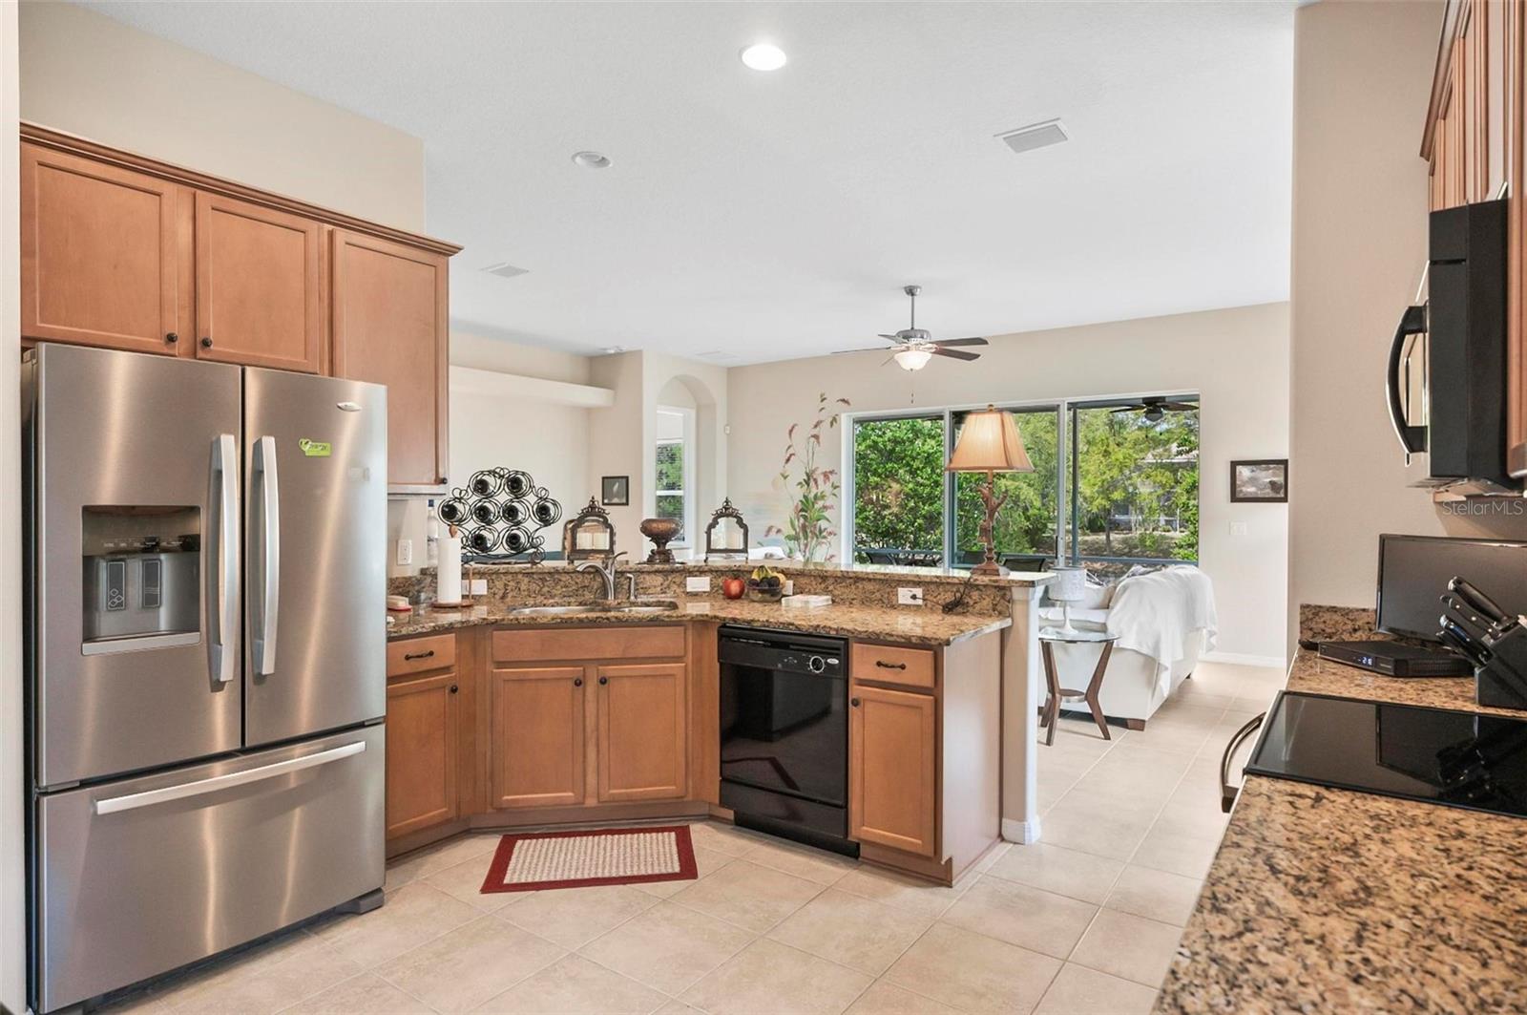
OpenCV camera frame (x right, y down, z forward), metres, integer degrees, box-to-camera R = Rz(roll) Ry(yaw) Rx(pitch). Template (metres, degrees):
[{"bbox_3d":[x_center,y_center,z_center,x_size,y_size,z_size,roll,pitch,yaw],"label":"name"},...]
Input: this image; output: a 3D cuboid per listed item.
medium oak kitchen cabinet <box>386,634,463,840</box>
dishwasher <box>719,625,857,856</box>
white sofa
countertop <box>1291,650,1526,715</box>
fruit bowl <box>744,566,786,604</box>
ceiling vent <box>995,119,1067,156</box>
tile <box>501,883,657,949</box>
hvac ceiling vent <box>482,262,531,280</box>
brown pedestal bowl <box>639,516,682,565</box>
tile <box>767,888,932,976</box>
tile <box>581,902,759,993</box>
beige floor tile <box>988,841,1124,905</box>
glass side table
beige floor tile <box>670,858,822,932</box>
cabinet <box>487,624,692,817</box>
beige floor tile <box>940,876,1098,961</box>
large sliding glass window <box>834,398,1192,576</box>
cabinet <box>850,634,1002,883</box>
[{"bbox_3d":[-1.569,0.904,3.300,0.600,0.820,0.390,0,0,36],"label":"medium oak kitchen cabinet"},{"bbox_3d":[0.241,0.923,3.452,0.615,0.860,0.610,0,0,36],"label":"dishwasher"},{"bbox_3d":[2.615,0.899,5.931,0.919,0.900,2.122,0,0,36],"label":"white sofa"},{"bbox_3d":[1.823,0.471,2.191,0.640,0.035,0.930,0,0,36],"label":"countertop"},{"bbox_3d":[0.012,0.366,3.852,0.178,0.163,0.178,0,0,0],"label":"fruit bowl"},{"bbox_3d":[1.249,-1.696,3.718,0.288,0.020,0.250,0,0,36],"label":"ceiling vent"},{"bbox_3d":[-0.626,1.360,2.740,0.408,0.010,0.408,0,0,36],"label":"tile"},{"bbox_3d":[-1.852,-1.694,5.811,0.296,0.020,0.237,0,0,36],"label":"hvac ceiling vent"},{"bbox_3d":[-0.531,0.173,4.180,0.220,0.240,0.220,0,0,-9],"label":"brown pedestal bowl"},{"bbox_3d":[0.282,1.365,2.600,0.406,0.010,0.406,0,0,36],"label":"tile"},{"bbox_3d":[-0.294,1.366,2.511,0.406,0.010,0.406,0,0,36],"label":"tile"},{"bbox_3d":[1.102,1.363,3.021,0.406,0.010,0.406,0,0,36],"label":"beige floor tile"},{"bbox_3d":[1.793,1.049,4.736,0.570,0.606,0.570,0,0,36],"label":"glass side table"},{"bbox_3d":[-0.050,1.358,2.831,0.408,0.010,0.408,0,0,36],"label":"beige floor tile"},{"bbox_3d":[-0.776,0.925,3.707,0.880,0.860,0.600,0,0,-9],"label":"cabinet"},{"bbox_3d":[0.858,1.365,2.688,0.406,0.010,0.406,0,0,36],"label":"beige floor tile"},{"bbox_3d":[2.397,0.143,8.240,3.664,2.420,0.100,0,0,36],"label":"large sliding glass window"},{"bbox_3d":[0.650,0.920,3.177,0.387,0.876,0.600,0,0,36],"label":"cabinet"}]

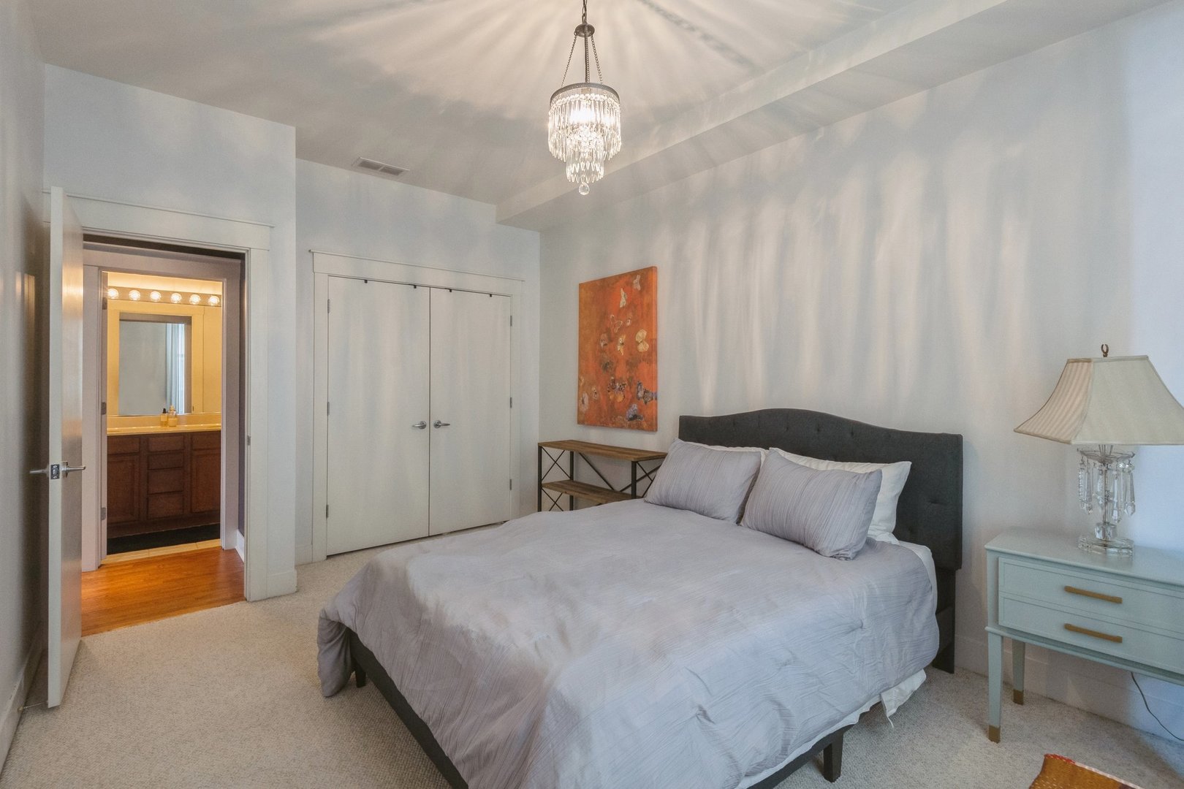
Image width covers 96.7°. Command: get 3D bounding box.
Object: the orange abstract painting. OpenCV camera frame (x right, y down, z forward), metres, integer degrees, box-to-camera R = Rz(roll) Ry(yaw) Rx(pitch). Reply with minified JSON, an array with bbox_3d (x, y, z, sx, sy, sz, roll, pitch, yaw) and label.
[{"bbox_3d":[0.181,-0.330,4.117,0.043,1.182,0.849,0,1,-40],"label":"orange abstract painting"}]

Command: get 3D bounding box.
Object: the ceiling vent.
[{"bbox_3d":[-1.523,-1.631,3.792,0.343,0.025,0.200,0,1,-40],"label":"ceiling vent"}]

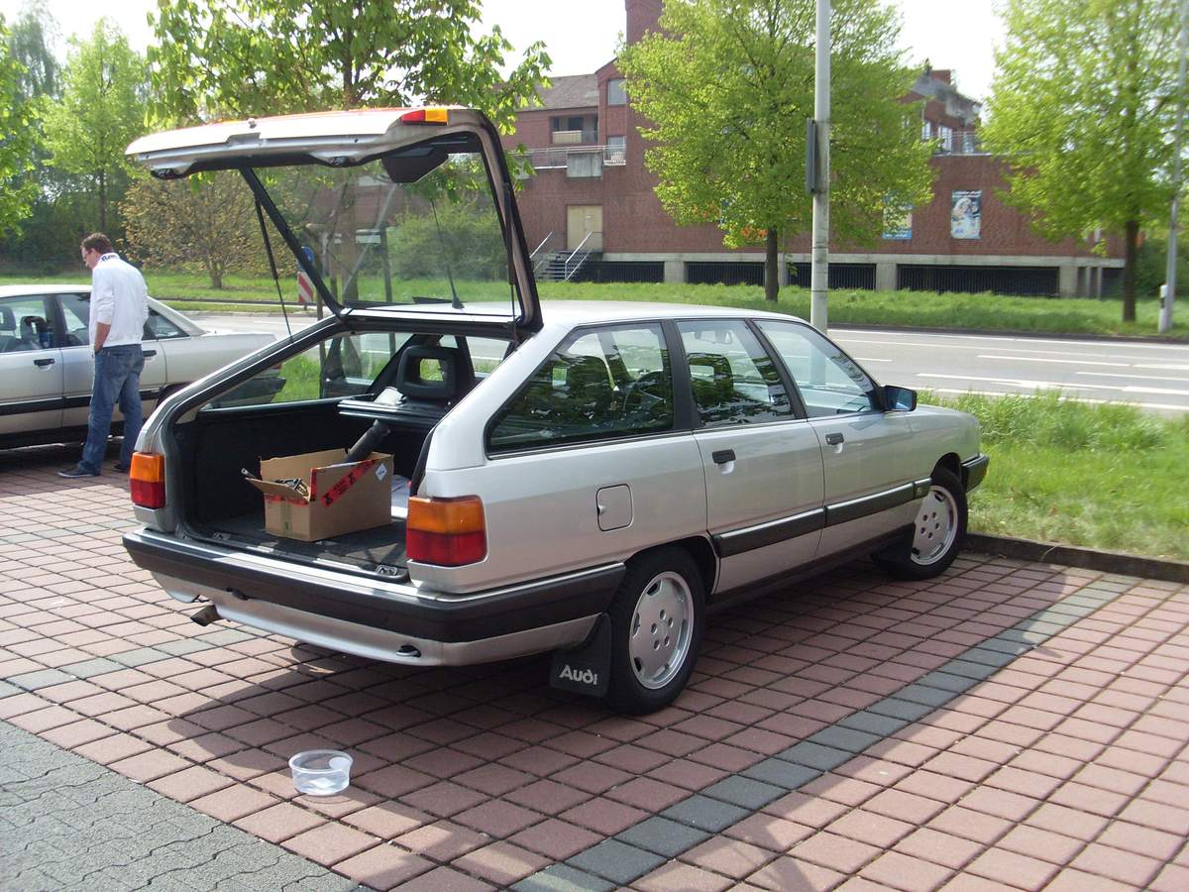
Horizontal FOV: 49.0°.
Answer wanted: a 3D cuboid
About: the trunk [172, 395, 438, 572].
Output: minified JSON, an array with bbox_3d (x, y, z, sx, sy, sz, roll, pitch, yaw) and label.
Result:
[{"bbox_3d":[-0.683,0.104,4.495,1.200,0.420,0.950,7,9,34],"label":"trunk"}]

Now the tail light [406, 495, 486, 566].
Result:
[{"bbox_3d":[-0.419,0.239,3.740,0.170,0.190,0.165,7,9,34],"label":"tail light"}]

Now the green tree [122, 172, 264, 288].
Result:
[{"bbox_3d":[-12.975,-7.165,43.000,5.200,3.900,5.000,1,7,0],"label":"green tree"}]

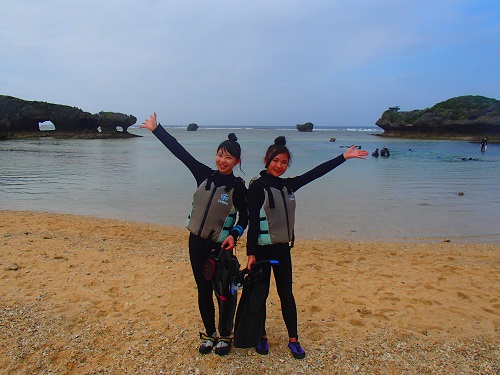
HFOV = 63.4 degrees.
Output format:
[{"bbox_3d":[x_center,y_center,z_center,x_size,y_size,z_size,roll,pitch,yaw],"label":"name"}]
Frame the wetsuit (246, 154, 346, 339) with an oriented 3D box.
[{"bbox_3d":[0.335,0.442,2.875,0.740,1.345,0.380,-4,9,-23],"label":"wetsuit"}]

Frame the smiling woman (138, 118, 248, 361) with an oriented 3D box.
[{"bbox_3d":[-0.400,0.354,2.875,0.800,1.750,0.420,2,9,12],"label":"smiling woman"}]

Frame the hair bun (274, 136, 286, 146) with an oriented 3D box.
[{"bbox_3d":[0.213,-0.321,2.820,0.083,0.075,0.083,-2,9,-10],"label":"hair bun"}]

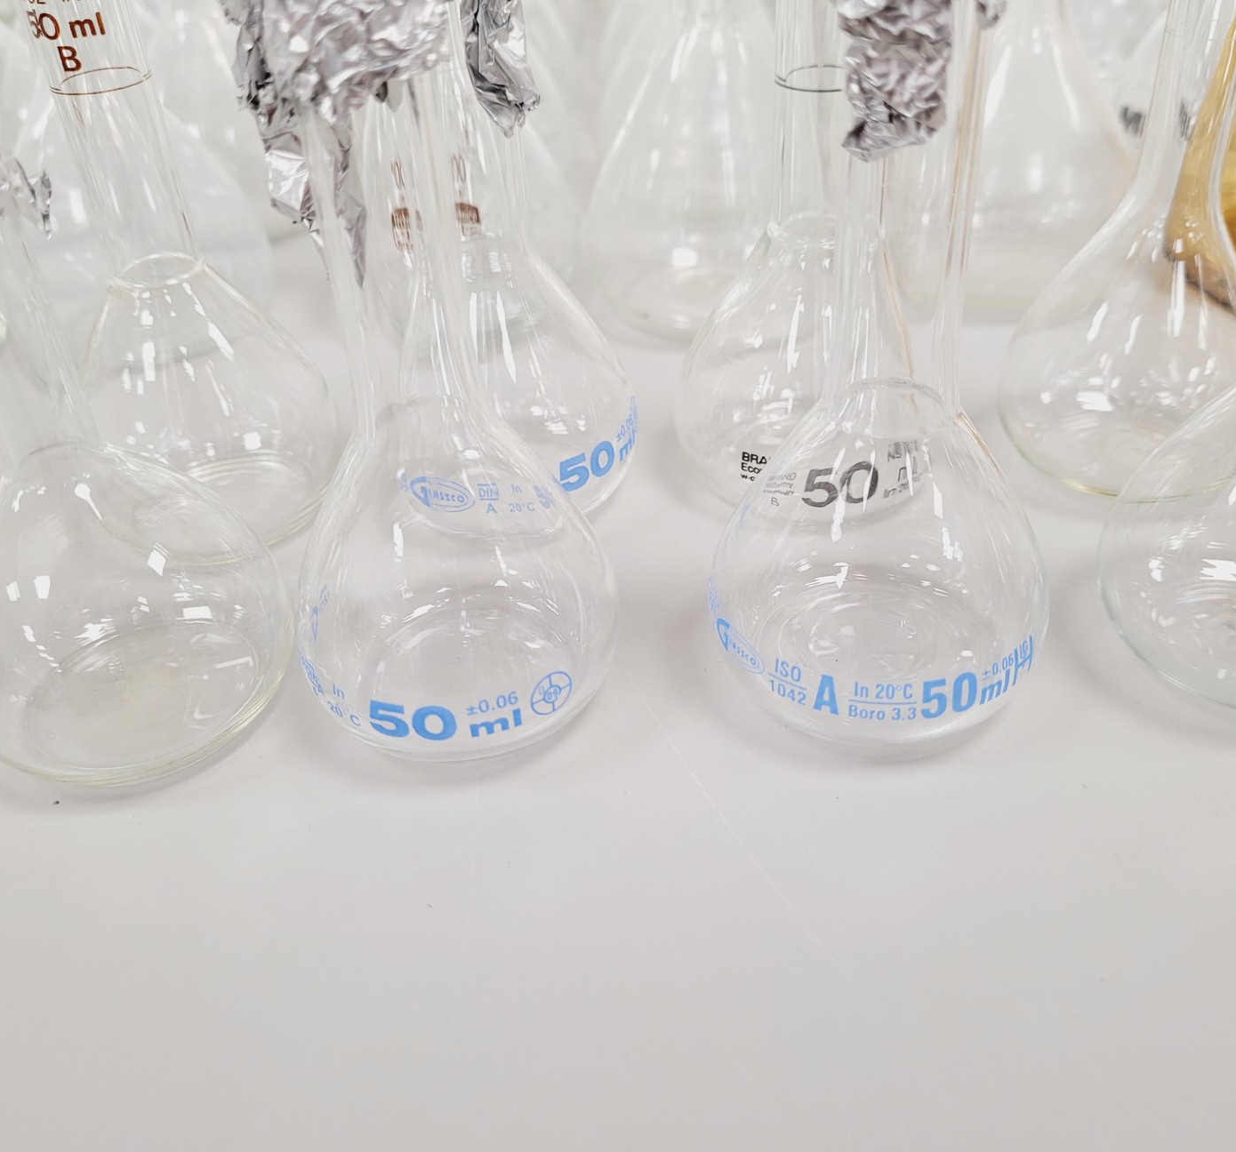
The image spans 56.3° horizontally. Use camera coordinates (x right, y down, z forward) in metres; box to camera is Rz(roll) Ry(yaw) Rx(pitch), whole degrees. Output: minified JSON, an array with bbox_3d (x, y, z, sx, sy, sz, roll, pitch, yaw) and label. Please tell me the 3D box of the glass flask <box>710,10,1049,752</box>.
[{"bbox_3d":[0.035,-0.039,0.139,0.049,0.133,0.049,-5,37,0],"label":"glass flask"}]

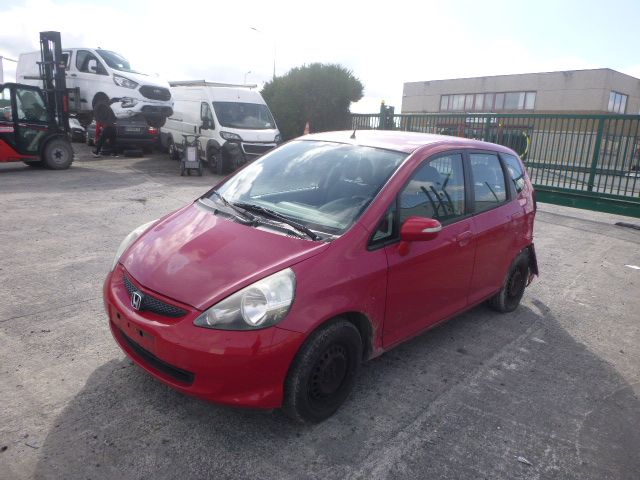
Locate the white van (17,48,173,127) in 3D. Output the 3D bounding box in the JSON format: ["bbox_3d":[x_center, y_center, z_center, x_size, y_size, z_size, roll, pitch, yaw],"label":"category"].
[{"bbox_3d":[-6.626,-4.511,13.812,5.080,1.980,2.020,11,15,28],"label":"white van"}]

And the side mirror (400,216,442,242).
[{"bbox_3d":[0.591,-0.050,2.663,0.210,0.150,0.130,16,19,42],"label":"side mirror"}]

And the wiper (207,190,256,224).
[{"bbox_3d":[-0.582,-0.236,3.125,0.070,0.060,0.699,-20,32,-28],"label":"wiper"}]

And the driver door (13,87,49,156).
[{"bbox_3d":[-7.587,-3.144,12.200,0.090,1.744,0.864,14,17,37],"label":"driver door"}]

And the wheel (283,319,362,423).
[{"bbox_3d":[-0.006,0.689,2.504,0.185,0.575,0.575,15,18,40],"label":"wheel"}]

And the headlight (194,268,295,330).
[{"bbox_3d":[-0.366,0.299,2.235,0.295,0.290,0.440,16,19,42],"label":"headlight"}]

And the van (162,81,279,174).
[{"bbox_3d":[-3.257,-3.689,14.993,2.100,2.600,5.640,-7,18,-34],"label":"van"}]

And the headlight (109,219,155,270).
[{"bbox_3d":[-1.194,0.045,3.010,0.440,0.290,0.320,-6,17,-35],"label":"headlight"}]

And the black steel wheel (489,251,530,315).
[{"bbox_3d":[1.712,0.373,4.222,0.185,0.575,0.575,16,18,42],"label":"black steel wheel"}]

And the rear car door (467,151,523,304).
[{"bbox_3d":[1.369,-0.127,3.777,0.260,1.150,0.850,16,19,42],"label":"rear car door"}]

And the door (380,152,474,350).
[{"bbox_3d":[0.694,0.008,3.108,0.260,1.170,1.090,16,19,42],"label":"door"}]

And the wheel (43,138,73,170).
[{"bbox_3d":[-7.176,-2.289,12.575,0.260,0.800,0.800,12,17,31],"label":"wheel"}]

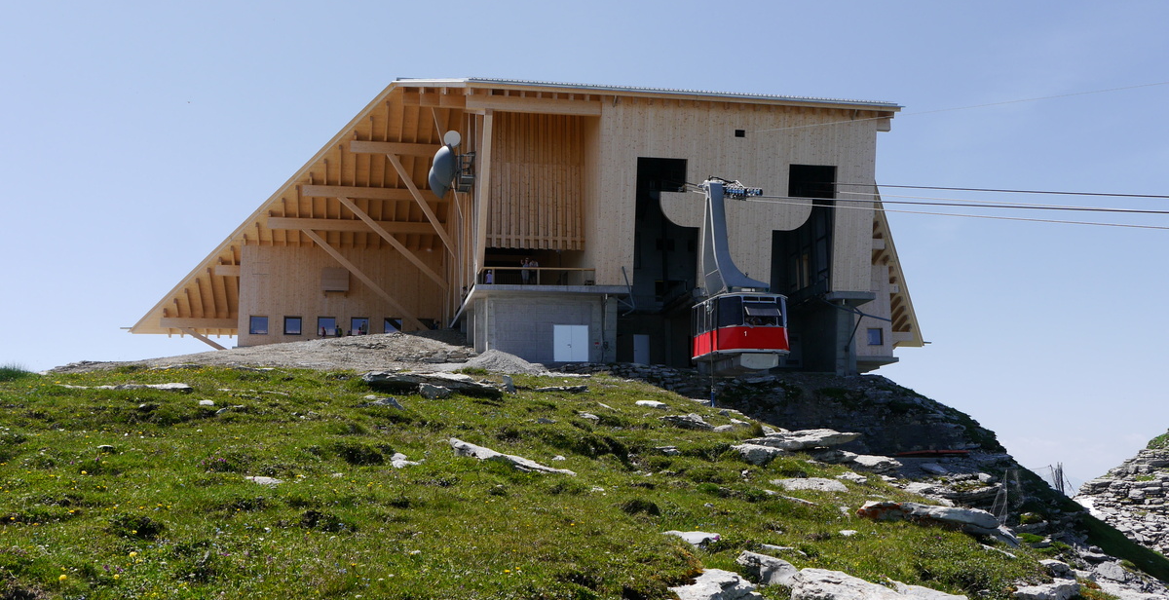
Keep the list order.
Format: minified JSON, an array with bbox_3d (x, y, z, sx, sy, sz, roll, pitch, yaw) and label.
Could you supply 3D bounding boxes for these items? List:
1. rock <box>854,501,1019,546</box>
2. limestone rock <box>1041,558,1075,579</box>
[{"bbox_3d":[3.139,1.984,10.837,1.368,0.336,0.592,-3,-10,16],"label":"rock"},{"bbox_3d":[3.737,2.120,9.605,0.252,0.159,0.208,-4,-10,20],"label":"limestone rock"}]

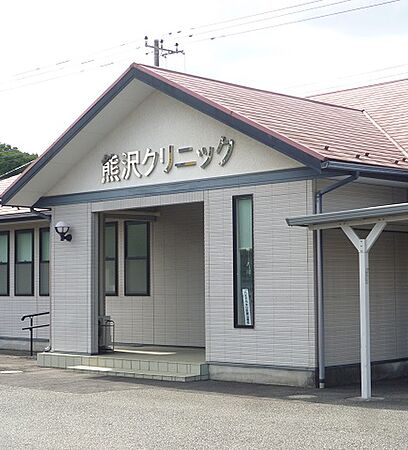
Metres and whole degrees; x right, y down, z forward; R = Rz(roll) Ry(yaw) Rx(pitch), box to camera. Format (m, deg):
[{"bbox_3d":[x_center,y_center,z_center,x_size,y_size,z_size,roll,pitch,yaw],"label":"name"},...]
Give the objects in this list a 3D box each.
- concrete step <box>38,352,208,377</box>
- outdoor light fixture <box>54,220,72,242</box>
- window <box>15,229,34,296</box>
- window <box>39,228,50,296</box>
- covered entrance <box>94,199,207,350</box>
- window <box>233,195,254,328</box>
[{"bbox_3d":[-1.452,2.193,15.354,3.868,0.224,0.516,-4,-5,44],"label":"concrete step"},{"bbox_3d":[-2.337,0.107,16.449,0.246,0.334,0.280,-4,-5,44],"label":"outdoor light fixture"},{"bbox_3d":[-3.852,0.806,21.258,0.704,1.432,0.100,-4,-5,44],"label":"window"},{"bbox_3d":[-3.205,0.761,20.624,0.724,1.432,0.100,-4,-5,44],"label":"window"},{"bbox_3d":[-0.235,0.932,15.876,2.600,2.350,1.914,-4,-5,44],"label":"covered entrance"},{"bbox_3d":[0.561,0.513,13.789,0.385,1.855,0.100,-4,-5,44],"label":"window"}]

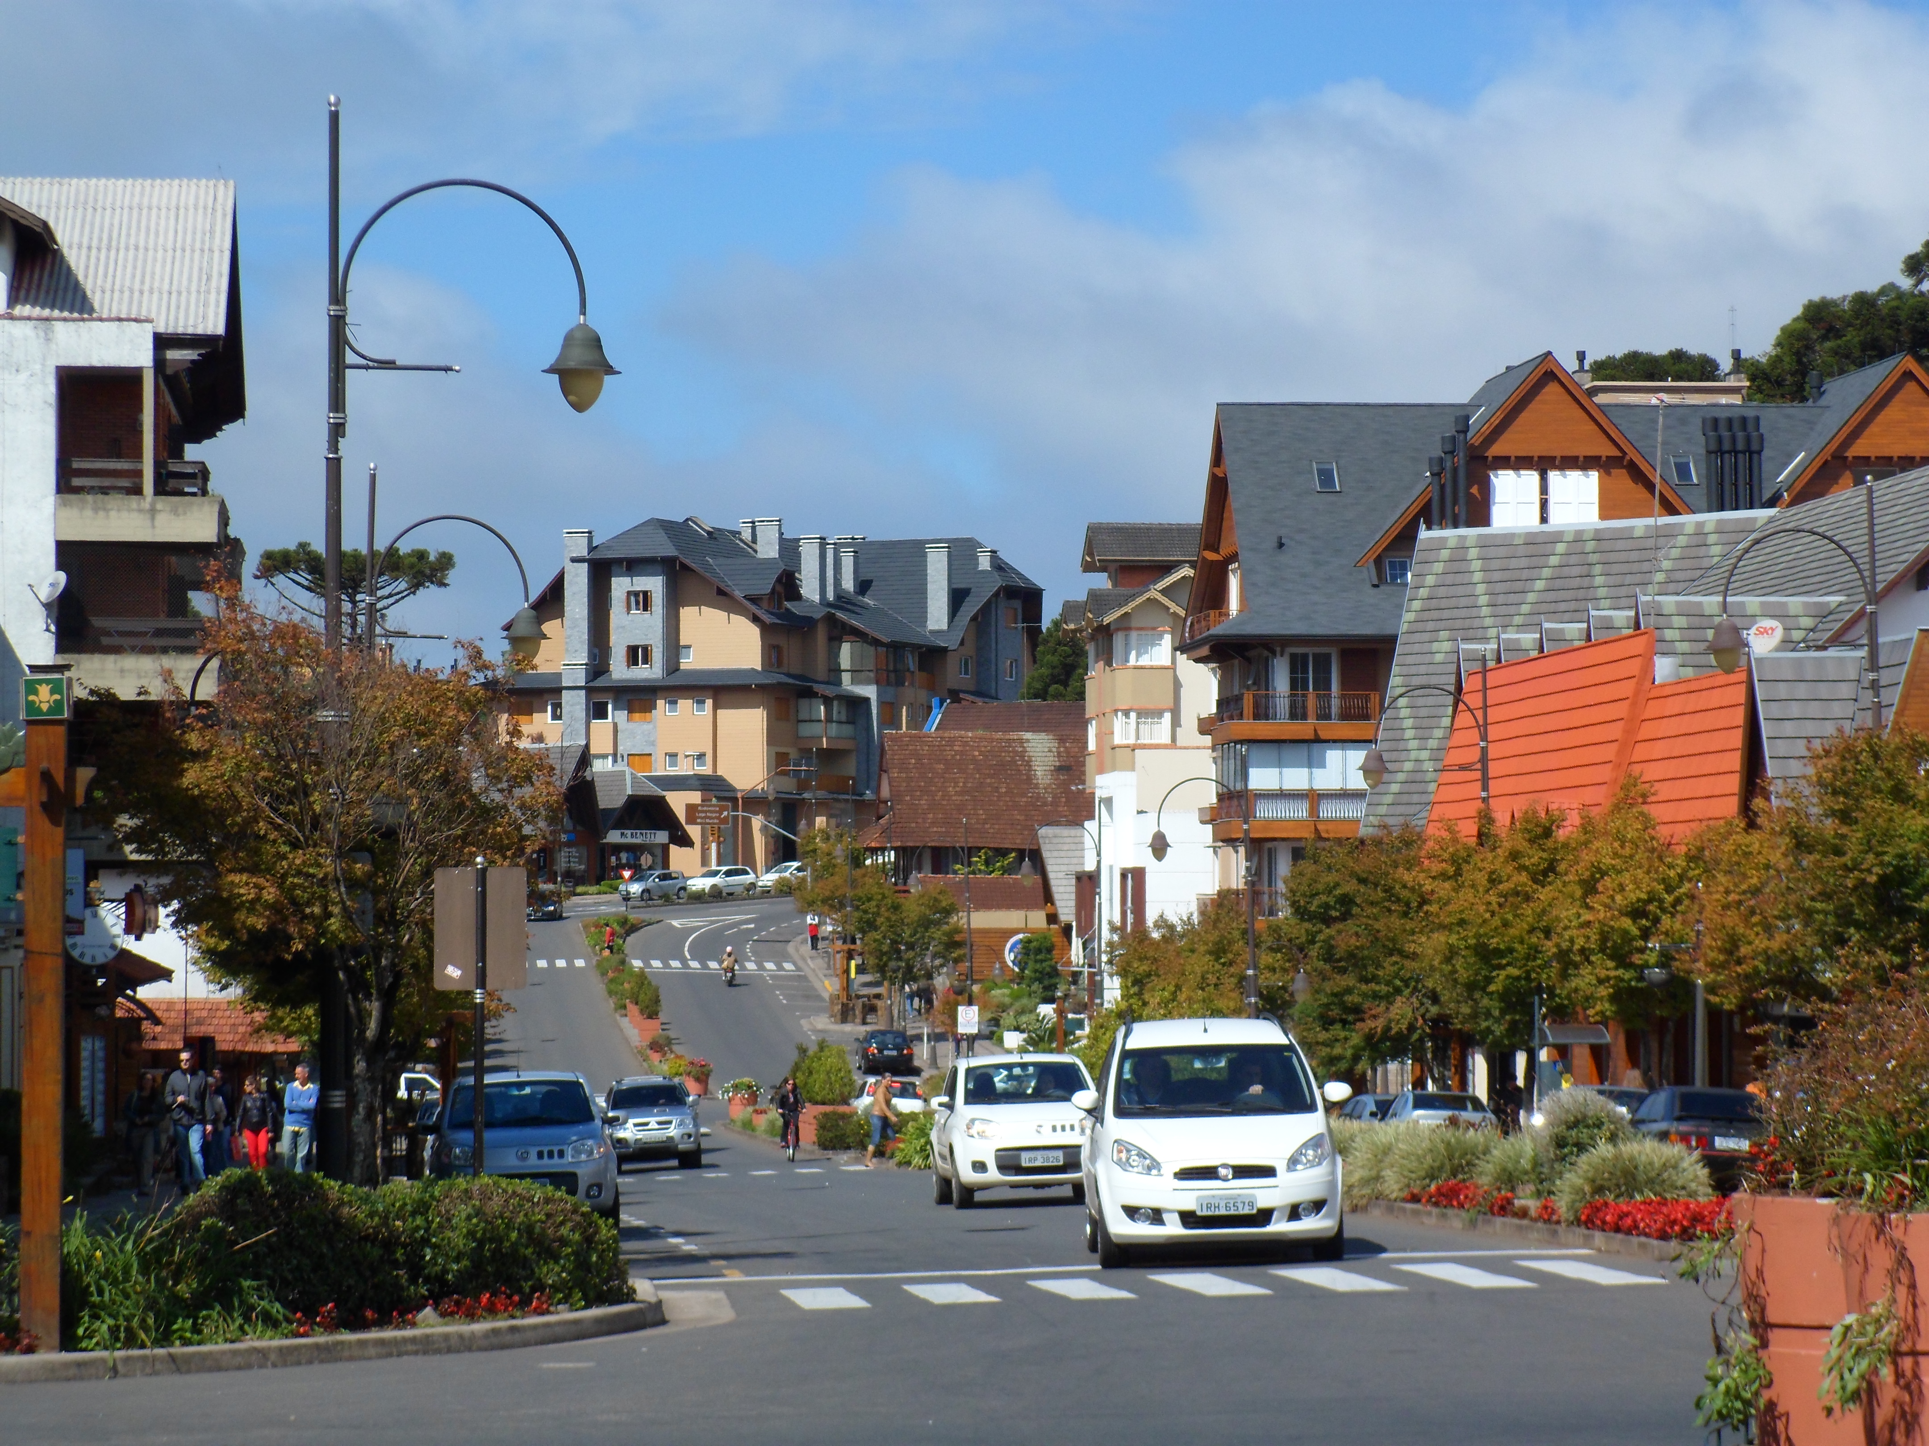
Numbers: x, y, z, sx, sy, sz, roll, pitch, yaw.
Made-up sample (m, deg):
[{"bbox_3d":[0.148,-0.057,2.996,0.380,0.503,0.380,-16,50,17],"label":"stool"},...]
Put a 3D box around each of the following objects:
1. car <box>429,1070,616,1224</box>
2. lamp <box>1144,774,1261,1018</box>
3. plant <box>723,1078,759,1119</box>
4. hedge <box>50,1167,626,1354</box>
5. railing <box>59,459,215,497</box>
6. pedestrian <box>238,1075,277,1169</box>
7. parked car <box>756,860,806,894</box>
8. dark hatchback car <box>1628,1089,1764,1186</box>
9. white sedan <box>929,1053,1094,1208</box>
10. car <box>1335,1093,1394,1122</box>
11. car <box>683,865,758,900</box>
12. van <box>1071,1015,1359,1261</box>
[{"bbox_3d":[-4.000,3.910,52.700,1.640,1.490,3.770,0,-3,-5],"label":"car"},{"bbox_3d":[4.987,4.861,121.000,2.400,8.400,0.550,0,-2,-3],"label":"lamp"},{"bbox_3d":[-6.140,10.400,160.000,1.150,1.150,1.150,0,-2,0],"label":"plant"},{"bbox_3d":[-3.450,2.900,31.800,2.950,0.870,1.700,1,-3,-14],"label":"hedge"},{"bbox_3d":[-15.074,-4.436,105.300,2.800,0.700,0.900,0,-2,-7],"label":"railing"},{"bbox_3d":[-10.001,5.789,82.000,0.550,1.610,0.360,0,-2,-2],"label":"pedestrian"},{"bbox_3d":[-8.870,8.130,302.000,4.100,1.550,1.720,1,-3,-42],"label":"parked car"},{"bbox_3d":[8.930,5.070,70.000,1.670,1.360,4.260,0,-3,-2],"label":"dark hatchback car"},{"bbox_3d":[0.604,3.960,56.300,1.680,1.490,3.770,0,-3,-5],"label":"white sedan"},{"bbox_3d":[7.850,7.680,108.500,1.700,1.460,4.150,0,-3,-8],"label":"car"},{"bbox_3d":[-12.057,7.923,288.000,1.680,1.480,3.950,-2,-3,44],"label":"car"},{"bbox_3d":[1.700,2.940,40.650,1.720,1.690,3.930,0,-3,-1],"label":"van"}]

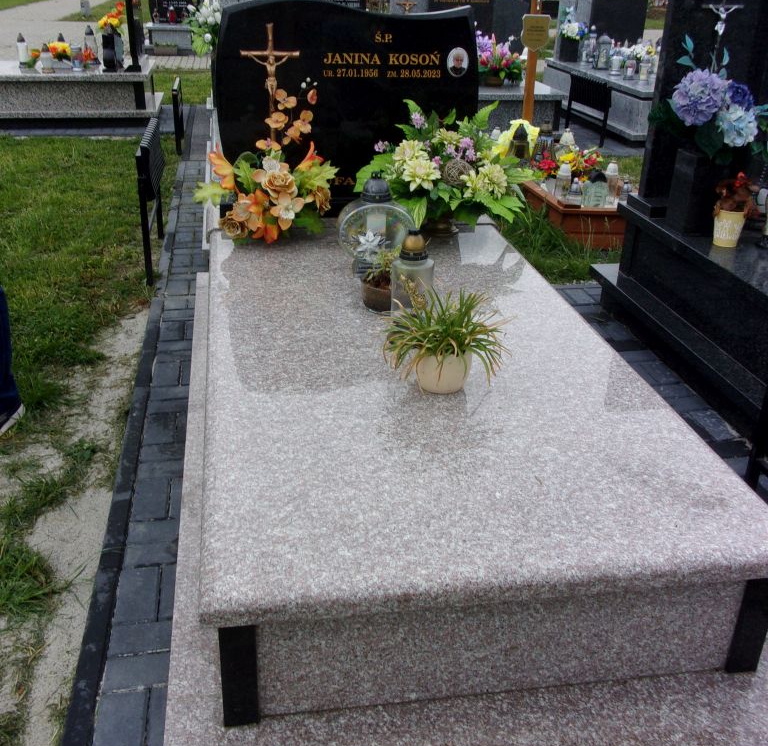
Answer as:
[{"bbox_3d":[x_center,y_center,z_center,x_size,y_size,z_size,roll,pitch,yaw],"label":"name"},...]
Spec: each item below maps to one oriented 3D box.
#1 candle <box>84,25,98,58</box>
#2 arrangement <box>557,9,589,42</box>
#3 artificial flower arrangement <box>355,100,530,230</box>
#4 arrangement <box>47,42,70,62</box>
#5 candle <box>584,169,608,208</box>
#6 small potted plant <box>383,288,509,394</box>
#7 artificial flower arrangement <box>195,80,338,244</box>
[{"bbox_3d":[-2.682,-3.002,7.574,0.140,0.325,0.140,-2,27,-10],"label":"candle"},{"bbox_3d":[2.073,-3.787,9.046,0.300,0.310,0.260,-3,27,-10],"label":"arrangement"},{"bbox_3d":[0.199,-0.715,2.968,0.600,0.450,0.420,-3,27,-10],"label":"artificial flower arrangement"},{"bbox_3d":[-2.980,-2.928,7.581,0.185,0.190,0.170,-3,27,-10],"label":"arrangement"},{"bbox_3d":[1.183,-1.032,4.609,0.110,0.195,0.100,-3,27,-10],"label":"candle"},{"bbox_3d":[0.157,-0.084,2.058,0.310,0.235,0.300,-2,27,-10],"label":"small potted plant"},{"bbox_3d":[-0.429,-0.783,3.036,0.500,0.560,0.330,-2,27,-10],"label":"artificial flower arrangement"}]

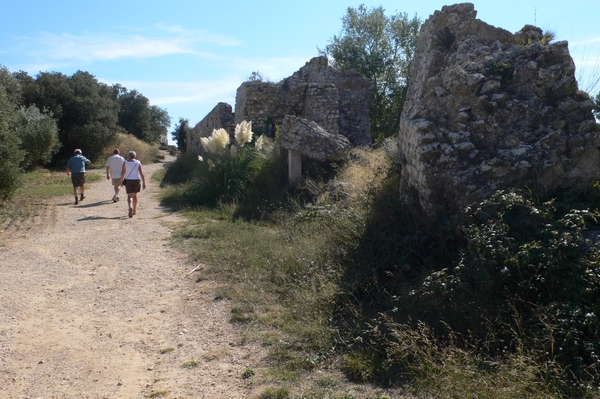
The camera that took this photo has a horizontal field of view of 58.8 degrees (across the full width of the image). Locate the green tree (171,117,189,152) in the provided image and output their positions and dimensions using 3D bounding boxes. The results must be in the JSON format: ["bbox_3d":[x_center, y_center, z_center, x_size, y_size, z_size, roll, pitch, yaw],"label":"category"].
[{"bbox_3d":[-9.949,-5.284,44.000,1.500,3.100,1.500,-1,4,-12],"label":"green tree"}]

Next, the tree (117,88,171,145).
[{"bbox_3d":[-13.300,-6.502,45.000,4.800,5.600,4.600,-1,4,-18],"label":"tree"}]

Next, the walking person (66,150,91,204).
[{"bbox_3d":[-6.941,-0.711,16.700,0.700,1.730,0.520,-1,4,-16],"label":"walking person"}]

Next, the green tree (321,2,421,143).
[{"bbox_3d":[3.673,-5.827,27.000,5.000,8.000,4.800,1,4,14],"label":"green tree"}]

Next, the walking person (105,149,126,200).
[{"bbox_3d":[-5.904,-0.770,17.100,0.660,1.720,0.480,-1,4,-16],"label":"walking person"}]

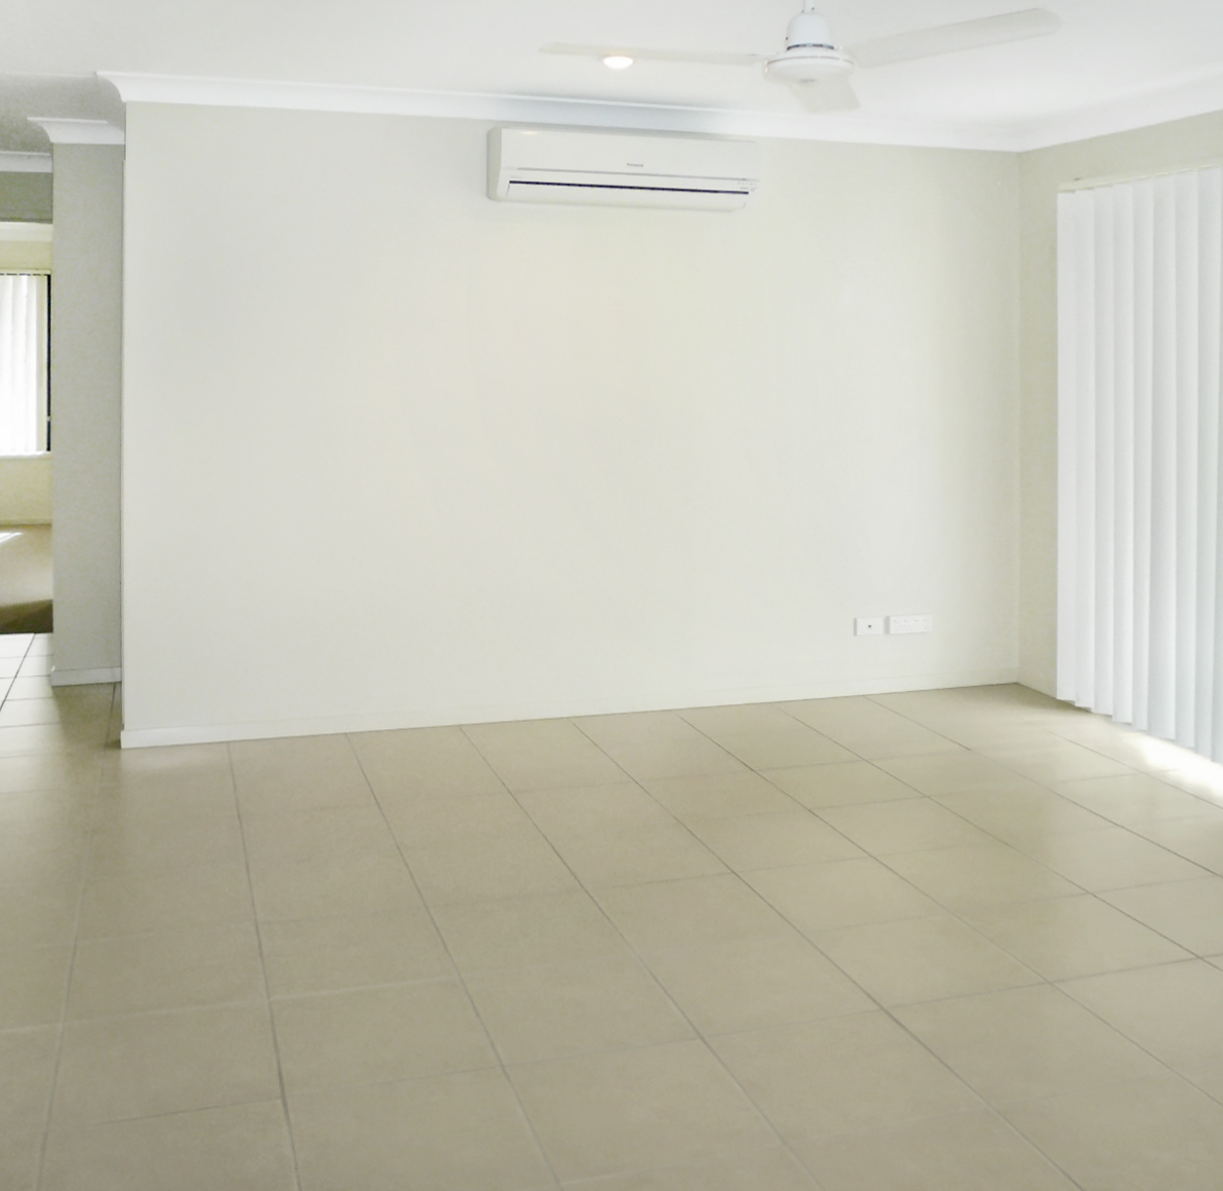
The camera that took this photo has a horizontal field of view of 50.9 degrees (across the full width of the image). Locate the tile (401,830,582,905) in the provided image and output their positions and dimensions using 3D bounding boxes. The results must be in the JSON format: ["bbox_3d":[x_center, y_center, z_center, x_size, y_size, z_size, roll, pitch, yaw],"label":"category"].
[{"bbox_3d":[-0.354,0.801,3.738,0.442,0.012,0.423,-2,11,-18],"label":"tile"}]

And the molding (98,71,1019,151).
[{"bbox_3d":[0.018,-1.829,4.890,3.591,0.090,0.090,-4,11,-17],"label":"molding"}]

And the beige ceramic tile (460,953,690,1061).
[{"bbox_3d":[-0.082,0.901,2.823,0.430,0.010,0.405,-2,11,-18],"label":"beige ceramic tile"}]

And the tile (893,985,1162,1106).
[{"bbox_3d":[0.938,1.015,2.920,0.455,0.010,0.445,-3,11,-18],"label":"tile"}]

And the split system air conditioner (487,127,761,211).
[{"bbox_3d":[0.055,-1.680,5.070,1.060,0.265,0.220,-2,11,-18],"label":"split system air conditioner"}]

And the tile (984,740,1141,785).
[{"bbox_3d":[1.607,0.603,4.640,0.430,0.010,0.405,-2,11,-18],"label":"tile"}]

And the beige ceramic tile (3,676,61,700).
[{"bbox_3d":[-2.504,0.423,5.893,0.450,0.012,0.450,-2,10,-18],"label":"beige ceramic tile"}]

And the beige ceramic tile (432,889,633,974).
[{"bbox_3d":[-0.220,0.879,3.402,0.450,0.012,0.450,-2,10,-18],"label":"beige ceramic tile"}]

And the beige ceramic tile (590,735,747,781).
[{"bbox_3d":[0.224,0.576,4.538,0.420,0.010,0.410,-2,10,-18],"label":"beige ceramic tile"}]

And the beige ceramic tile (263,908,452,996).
[{"bbox_3d":[-0.596,0.827,2.992,0.420,0.010,0.410,-2,10,-18],"label":"beige ceramic tile"}]

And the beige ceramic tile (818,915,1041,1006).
[{"bbox_3d":[0.800,0.940,3.323,0.455,0.010,0.445,-3,11,-18],"label":"beige ceramic tile"}]

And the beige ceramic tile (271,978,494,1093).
[{"bbox_3d":[-0.492,0.916,2.699,0.430,0.010,0.405,-2,11,-18],"label":"beige ceramic tile"}]

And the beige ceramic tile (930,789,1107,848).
[{"bbox_3d":[1.289,0.701,4.069,0.430,0.010,0.405,-2,11,-18],"label":"beige ceramic tile"}]

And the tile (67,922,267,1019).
[{"bbox_3d":[-1.073,0.902,3.126,0.450,0.012,0.450,-2,10,-18],"label":"tile"}]

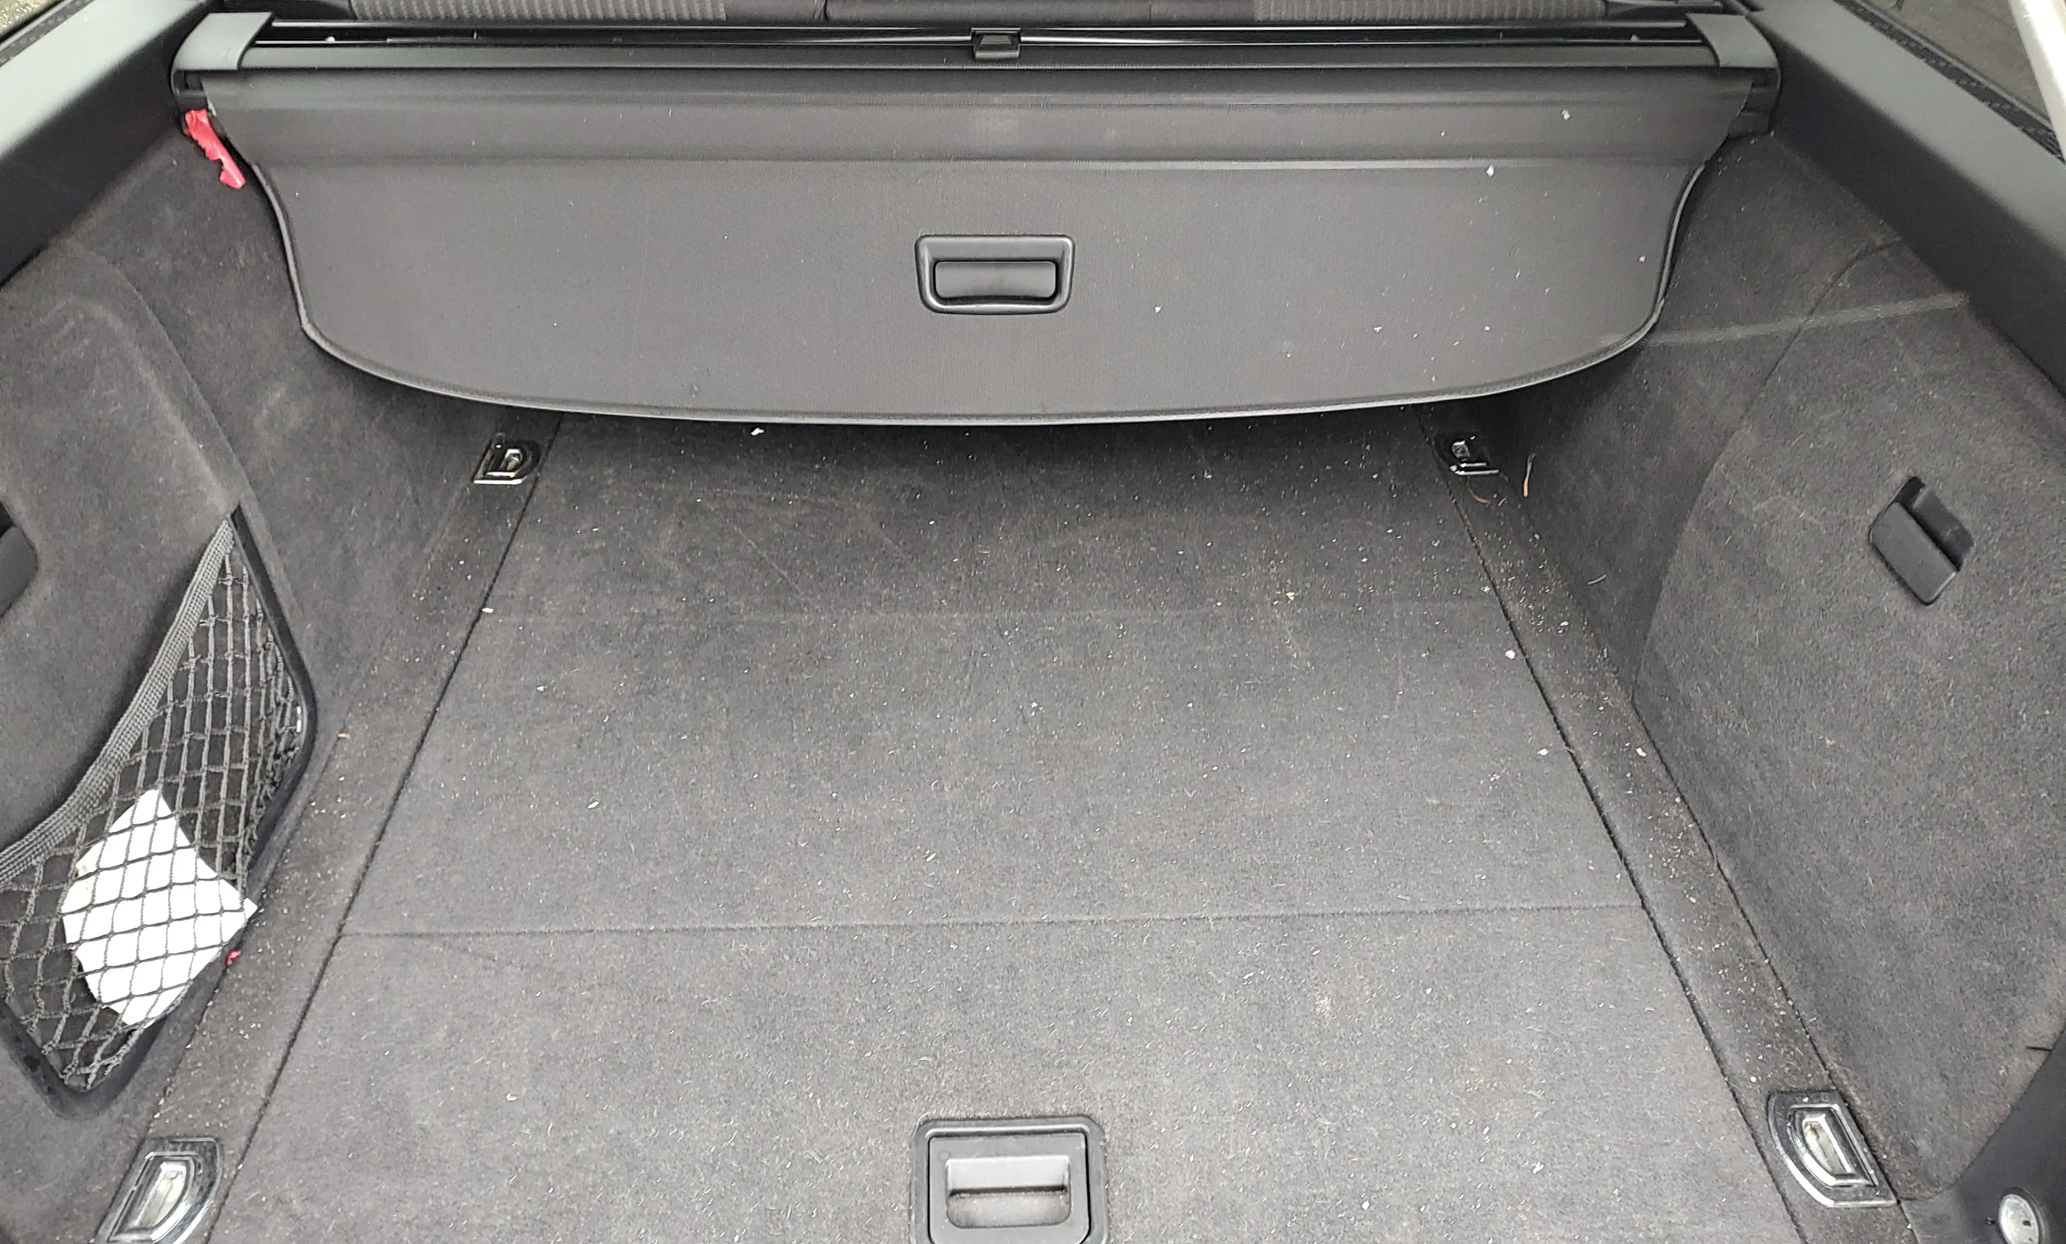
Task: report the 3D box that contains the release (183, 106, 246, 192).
[{"bbox_3d":[-0.604,-0.348,1.011,0.022,0.070,0.018,-31,47,-12],"label":"release"}]

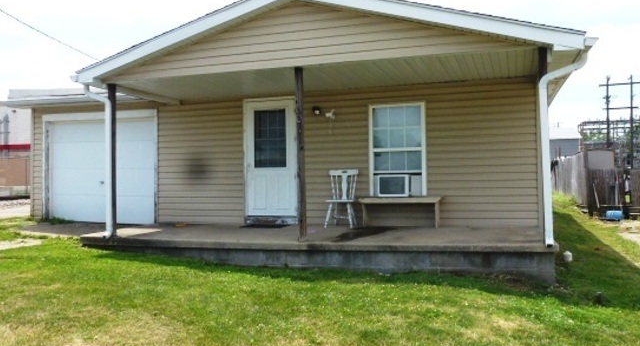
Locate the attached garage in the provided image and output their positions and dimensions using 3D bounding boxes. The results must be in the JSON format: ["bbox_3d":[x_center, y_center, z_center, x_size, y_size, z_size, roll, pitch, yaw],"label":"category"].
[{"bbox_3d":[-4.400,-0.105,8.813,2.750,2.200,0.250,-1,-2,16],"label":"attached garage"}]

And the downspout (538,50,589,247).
[{"bbox_3d":[2.651,-0.266,4.776,0.490,2.110,0.200,-1,-2,16],"label":"downspout"}]

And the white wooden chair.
[{"bbox_3d":[0.357,0.418,7.122,0.490,0.940,0.490,-1,-2,16],"label":"white wooden chair"}]

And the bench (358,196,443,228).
[{"bbox_3d":[1.262,0.628,6.942,1.260,0.470,0.300,-1,-2,16],"label":"bench"}]

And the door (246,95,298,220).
[{"bbox_3d":[-0.871,-0.262,7.777,1.010,2.160,0.130,-1,-2,16],"label":"door"}]

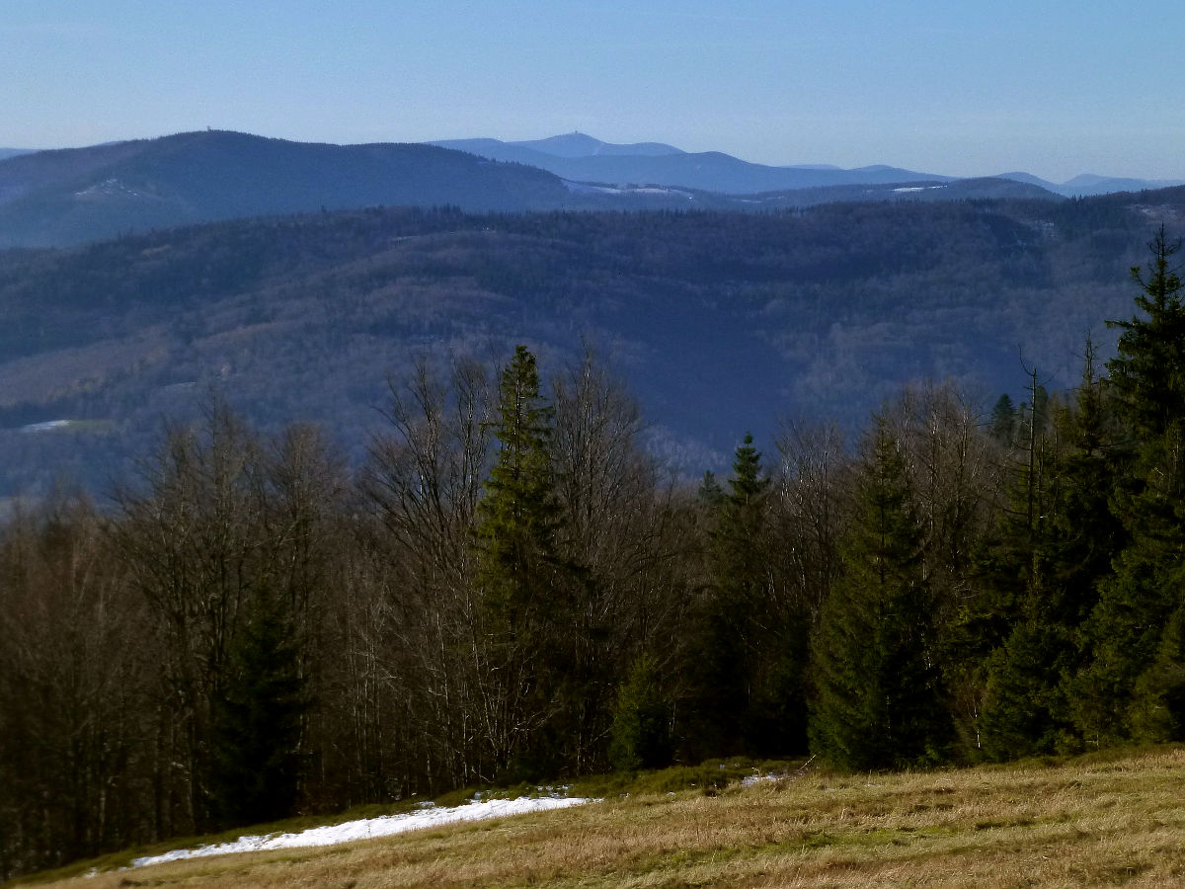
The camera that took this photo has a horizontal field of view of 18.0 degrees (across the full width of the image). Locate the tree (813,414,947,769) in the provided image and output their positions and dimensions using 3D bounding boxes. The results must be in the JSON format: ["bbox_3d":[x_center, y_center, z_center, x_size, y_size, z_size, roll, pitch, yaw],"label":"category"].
[{"bbox_3d":[8.657,4.593,112.604,4.190,10.730,4.190,0,4,0],"label":"tree"}]

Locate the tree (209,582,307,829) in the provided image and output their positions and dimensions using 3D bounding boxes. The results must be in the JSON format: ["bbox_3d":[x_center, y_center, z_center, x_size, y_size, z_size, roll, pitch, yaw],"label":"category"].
[{"bbox_3d":[-10.277,8.040,114.716,2.980,7.710,2.980,0,4,0],"label":"tree"}]

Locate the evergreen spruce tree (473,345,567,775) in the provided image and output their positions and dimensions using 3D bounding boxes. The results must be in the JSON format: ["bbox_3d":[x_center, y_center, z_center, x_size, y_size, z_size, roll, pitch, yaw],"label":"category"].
[{"bbox_3d":[-2.223,3.683,117.495,3.120,13.690,3.120,0,4,0],"label":"evergreen spruce tree"}]

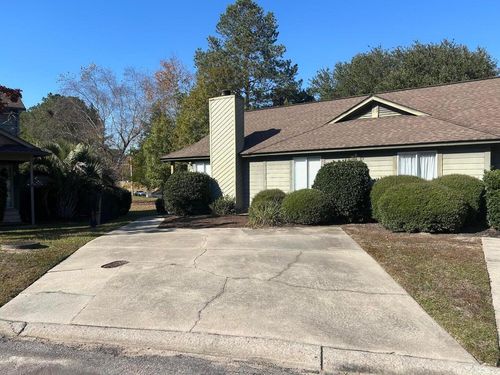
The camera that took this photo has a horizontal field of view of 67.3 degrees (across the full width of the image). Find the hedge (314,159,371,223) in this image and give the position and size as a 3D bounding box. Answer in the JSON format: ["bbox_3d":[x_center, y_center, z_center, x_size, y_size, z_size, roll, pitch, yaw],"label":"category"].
[{"bbox_3d":[3.055,0.107,12.400,1.950,1.998,1.800,0,1,30],"label":"hedge"}]

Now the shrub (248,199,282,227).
[{"bbox_3d":[0.479,0.765,11.600,1.020,0.819,0.900,0,1,30],"label":"shrub"}]

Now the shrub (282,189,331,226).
[{"bbox_3d":[1.774,0.583,12.000,1.550,1.103,1.400,0,1,30],"label":"shrub"}]

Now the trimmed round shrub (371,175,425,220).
[{"bbox_3d":[4.630,0.342,11.400,1.850,1.472,1.700,0,1,30],"label":"trimmed round shrub"}]

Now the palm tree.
[{"bbox_3d":[-7.091,-0.240,15.000,3.100,3.116,3.000,0,1,0],"label":"palm tree"}]

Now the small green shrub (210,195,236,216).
[{"bbox_3d":[-1.101,0.727,15.600,1.050,0.872,0.950,0,1,30],"label":"small green shrub"}]

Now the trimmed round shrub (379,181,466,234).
[{"bbox_3d":[4.640,0.511,10.100,2.350,1.264,1.650,0,1,18],"label":"trimmed round shrub"}]

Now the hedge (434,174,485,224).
[{"bbox_3d":[5.911,0.367,10.800,1.700,1.481,1.600,0,1,30],"label":"hedge"}]

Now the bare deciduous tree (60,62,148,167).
[{"bbox_3d":[-13.655,-5.360,35.000,8.400,12.210,8.000,0,1,0],"label":"bare deciduous tree"}]

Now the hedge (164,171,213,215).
[{"bbox_3d":[-2.653,0.205,16.200,2.050,1.877,1.900,0,1,0],"label":"hedge"}]

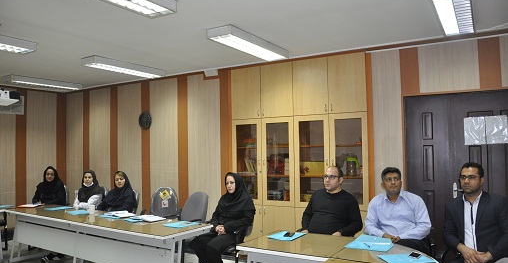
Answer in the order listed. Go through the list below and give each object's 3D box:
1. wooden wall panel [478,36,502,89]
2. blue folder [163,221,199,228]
[{"bbox_3d":[2.315,-0.669,3.734,0.195,0.530,0.025,-2,-2,31],"label":"wooden wall panel"},{"bbox_3d":[-0.805,1.006,4.122,0.250,0.012,0.300,-2,-2,26],"label":"blue folder"}]

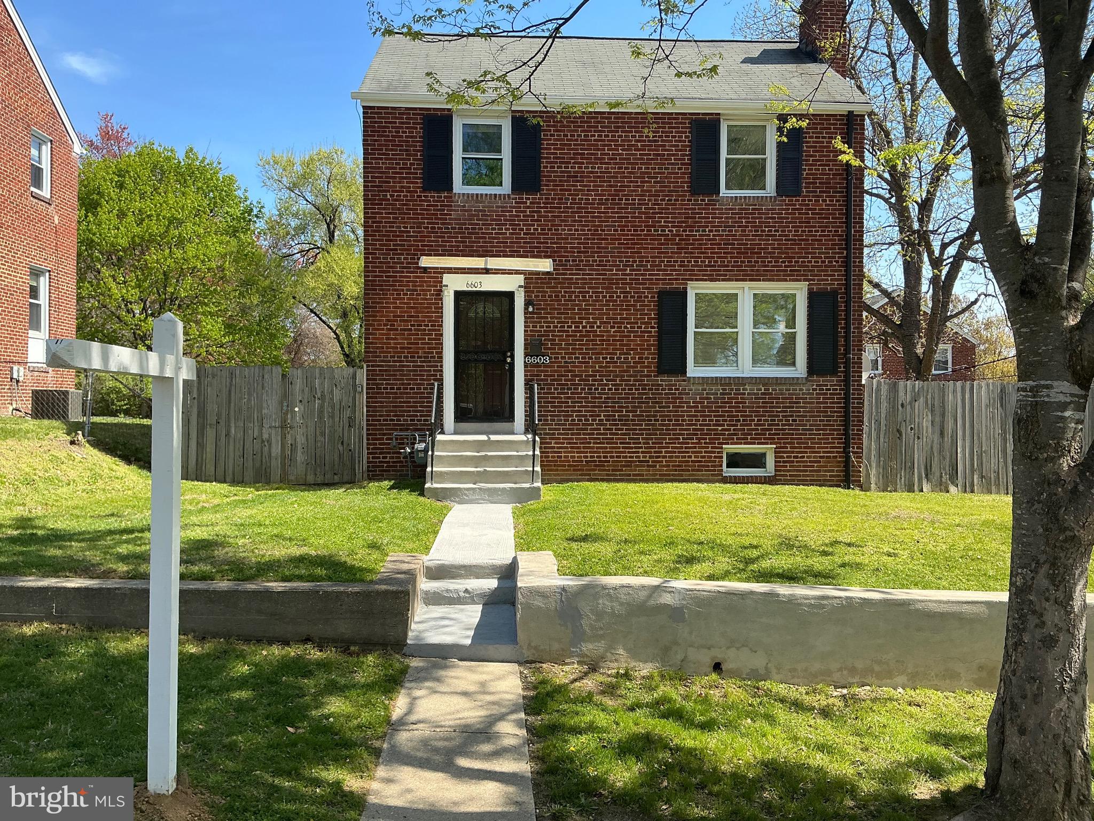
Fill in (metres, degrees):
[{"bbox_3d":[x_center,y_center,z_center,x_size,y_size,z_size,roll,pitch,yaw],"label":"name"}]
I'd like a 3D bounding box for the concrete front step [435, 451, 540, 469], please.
[{"bbox_3d":[-0.850,0.690,12.037,1.505,0.187,0.270,0,1,-3],"label":"concrete front step"}]

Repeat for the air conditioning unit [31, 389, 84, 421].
[{"bbox_3d":[-9.588,-0.103,17.375,0.700,0.600,0.600,0,1,-3],"label":"air conditioning unit"}]

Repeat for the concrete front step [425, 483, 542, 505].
[{"bbox_3d":[-0.826,1.092,11.543,1.505,0.215,0.280,0,1,-3],"label":"concrete front step"}]

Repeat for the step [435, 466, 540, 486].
[{"bbox_3d":[-0.837,0.881,11.787,1.505,0.190,0.270,0,1,-3],"label":"step"}]

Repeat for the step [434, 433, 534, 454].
[{"bbox_3d":[-0.880,0.487,12.677,1.505,0.185,1.050,0,1,-3],"label":"step"}]

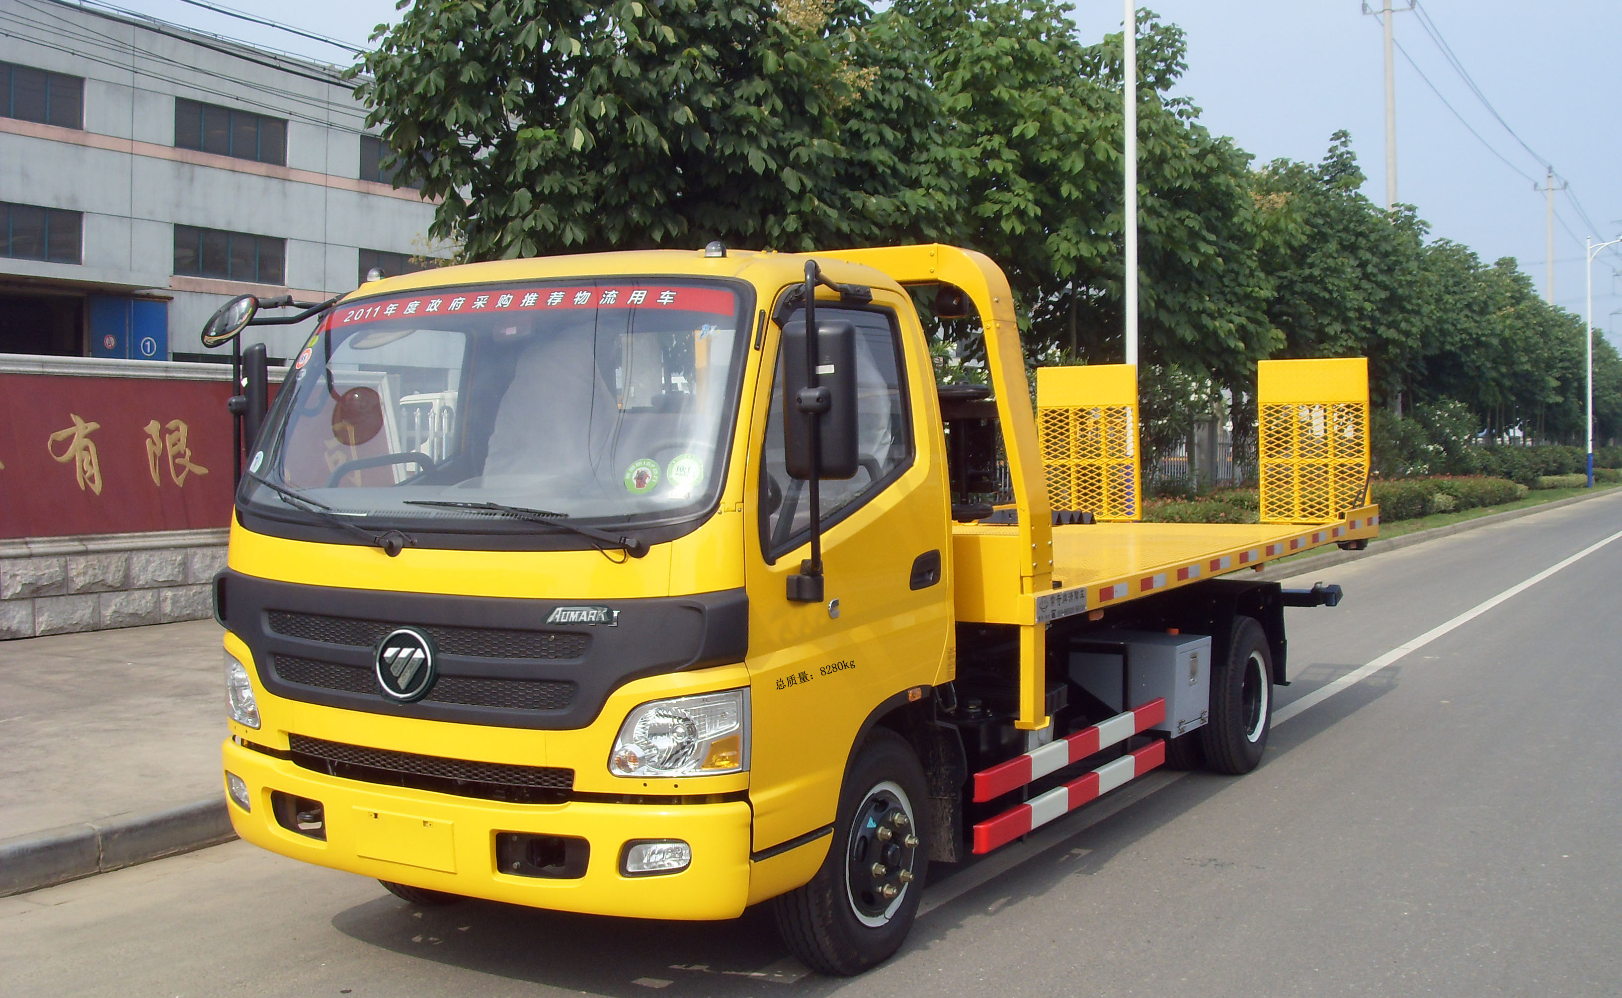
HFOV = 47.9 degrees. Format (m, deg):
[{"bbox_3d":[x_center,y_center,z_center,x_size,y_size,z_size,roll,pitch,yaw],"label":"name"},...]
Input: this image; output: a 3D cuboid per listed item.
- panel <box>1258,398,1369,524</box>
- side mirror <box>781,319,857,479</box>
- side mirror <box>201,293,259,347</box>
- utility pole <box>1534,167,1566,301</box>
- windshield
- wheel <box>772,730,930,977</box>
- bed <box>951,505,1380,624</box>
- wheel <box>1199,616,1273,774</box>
[{"bbox_3d":[3.037,-0.225,11.045,0.660,0.734,0.079,0,2,29],"label":"panel"},{"bbox_3d":[0.032,-0.278,5.091,0.202,0.433,0.089,0,2,17],"label":"side mirror"},{"bbox_3d":[-1.873,-0.574,5.890,0.212,0.064,0.212,-46,-13,16],"label":"side mirror"},{"bbox_3d":[28.430,-6.548,70.162,1.300,12.427,0.350,0,2,29],"label":"utility pole"},{"bbox_3d":[-1.001,-0.259,5.359,1.840,0.820,0.260,0,-22,29],"label":"windshield"},{"bbox_3d":[0.147,1.098,5.688,0.207,0.768,0.768,0,2,29],"label":"wheel"},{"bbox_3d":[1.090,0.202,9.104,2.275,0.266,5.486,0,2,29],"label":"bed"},{"bbox_3d":[2.126,0.979,9.062,0.207,0.768,0.768,0,2,29],"label":"wheel"}]

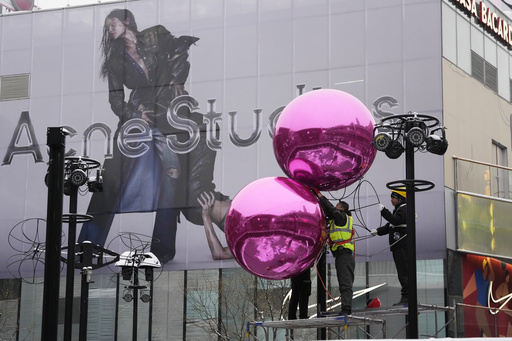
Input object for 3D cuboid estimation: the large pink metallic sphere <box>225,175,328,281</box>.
[{"bbox_3d":[0.291,0.856,18.250,1.509,1.509,1.509,0,-12,0],"label":"large pink metallic sphere"}]

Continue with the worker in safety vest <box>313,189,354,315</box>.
[{"bbox_3d":[1.167,1.205,18.500,0.580,1.909,0.500,-2,-12,12],"label":"worker in safety vest"}]

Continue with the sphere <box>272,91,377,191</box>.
[{"bbox_3d":[1.026,-0.462,18.450,1.526,1.526,1.526,0,-12,0],"label":"sphere"}]

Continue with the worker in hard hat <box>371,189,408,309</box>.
[{"bbox_3d":[1.986,1.117,18.200,0.580,1.753,0.500,4,-13,-17],"label":"worker in hard hat"}]

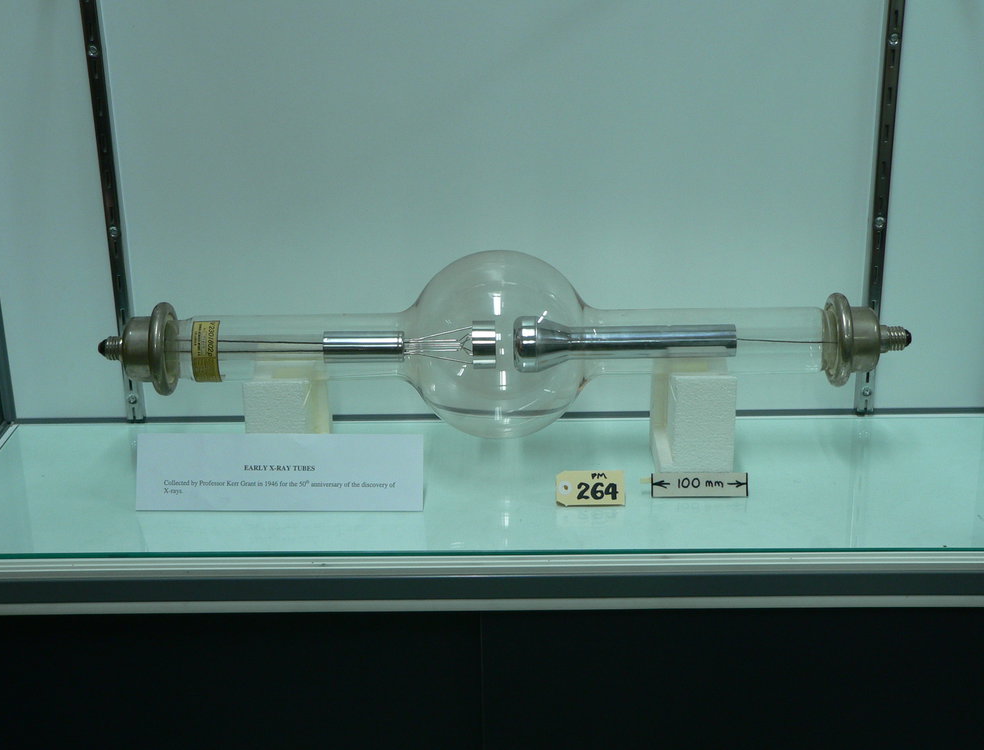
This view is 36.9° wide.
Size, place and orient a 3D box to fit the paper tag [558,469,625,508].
[{"bbox_3d":[0.103,0.119,1.539,0.071,0.035,0.003,-1,-8,1],"label":"paper tag"}]

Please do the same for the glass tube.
[{"bbox_3d":[0.011,-0.032,1.573,0.866,0.200,0.200,-1,20,1],"label":"glass tube"}]

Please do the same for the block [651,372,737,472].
[{"bbox_3d":[0.217,0.042,1.598,0.077,0.129,0.124,-1,20,1],"label":"block"}]

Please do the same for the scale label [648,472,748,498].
[{"bbox_3d":[0.219,0.116,1.552,0.101,0.026,0.004,-1,-7,1],"label":"scale label"}]

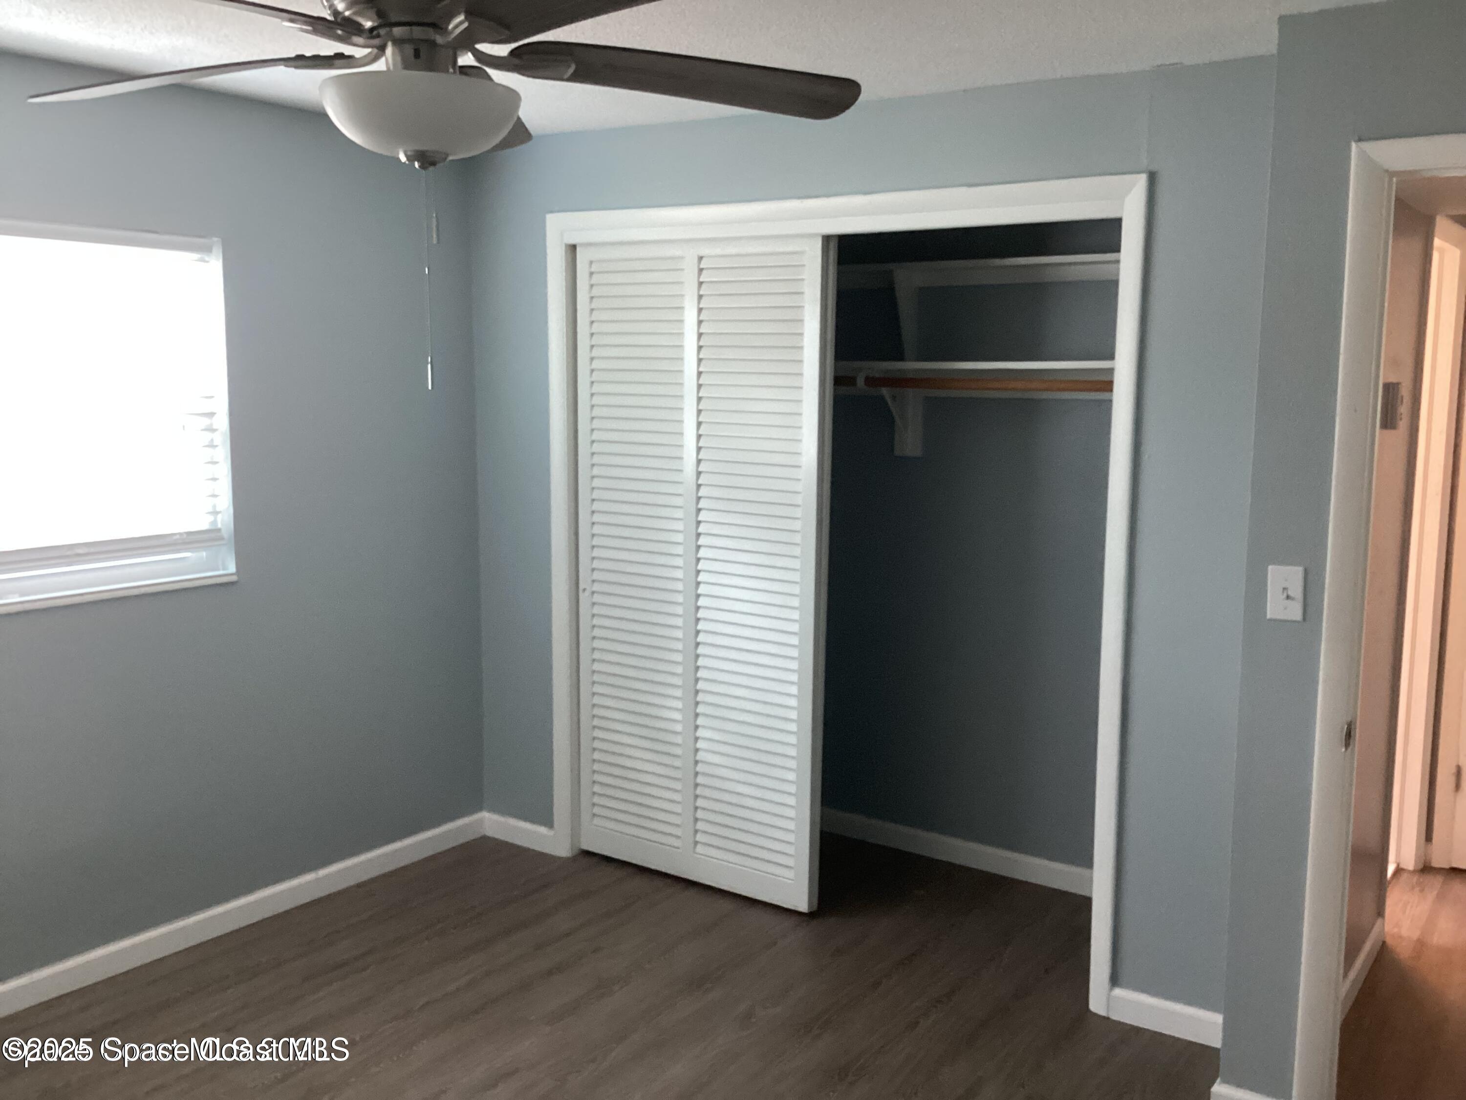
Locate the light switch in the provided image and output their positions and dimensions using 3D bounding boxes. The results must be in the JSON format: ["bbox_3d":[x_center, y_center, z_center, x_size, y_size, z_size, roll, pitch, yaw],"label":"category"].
[{"bbox_3d":[1.160,0.092,2.759,0.070,0.115,0.016,6,9,35],"label":"light switch"}]

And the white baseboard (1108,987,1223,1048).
[{"bbox_3d":[1.133,1.200,3.365,0.325,0.085,0.015,6,9,35],"label":"white baseboard"}]

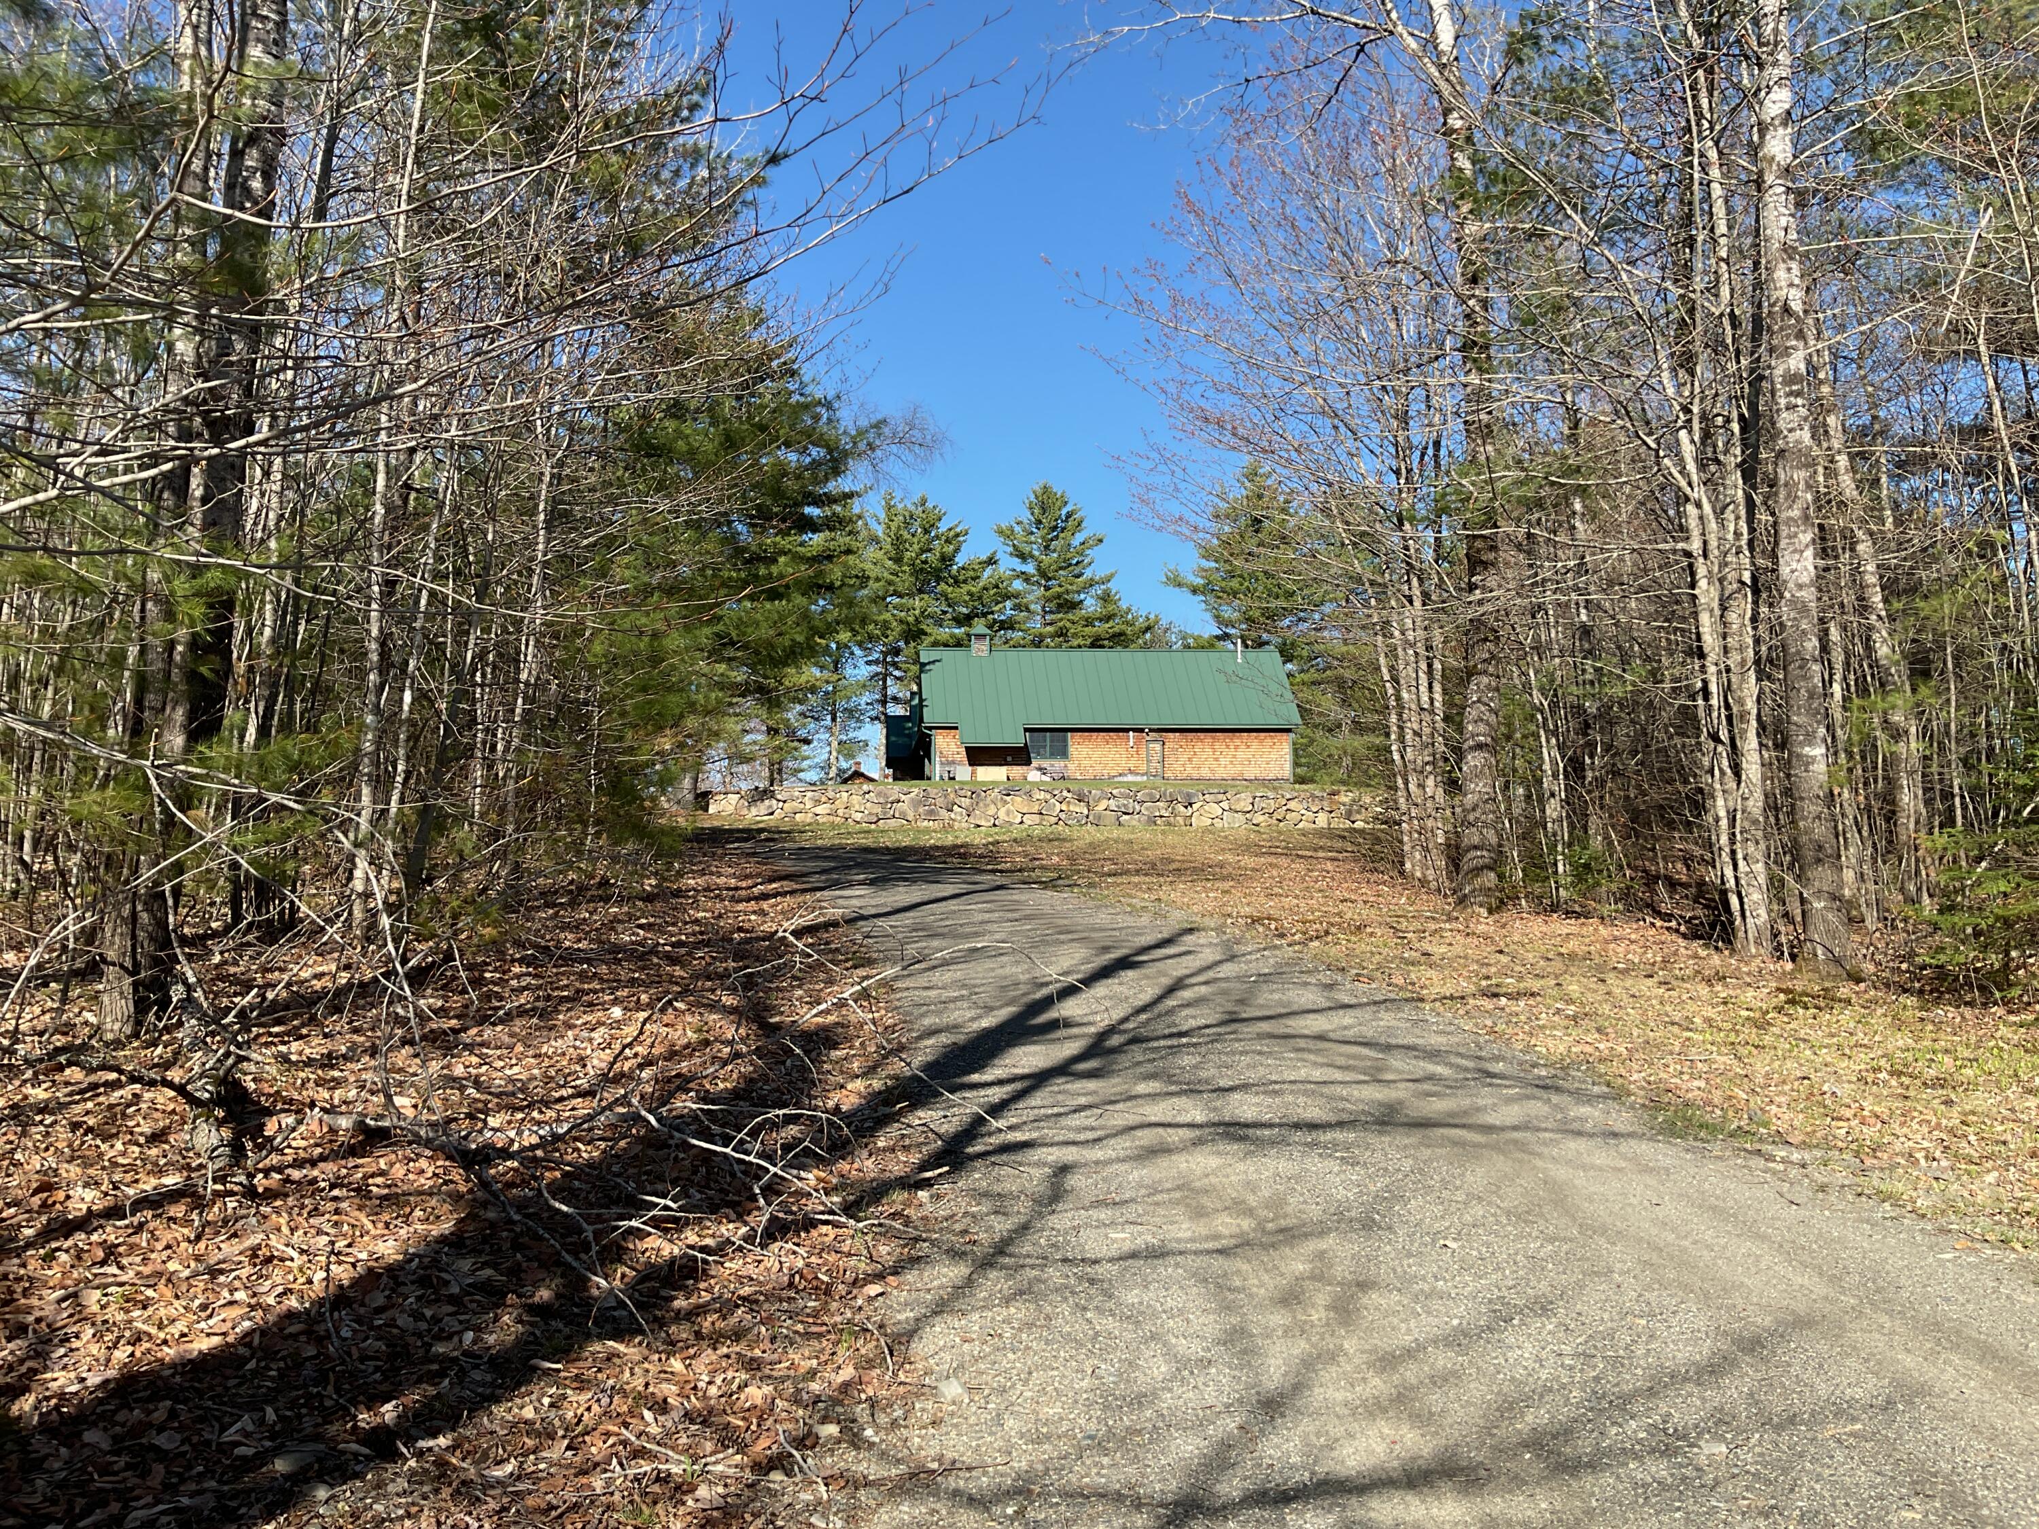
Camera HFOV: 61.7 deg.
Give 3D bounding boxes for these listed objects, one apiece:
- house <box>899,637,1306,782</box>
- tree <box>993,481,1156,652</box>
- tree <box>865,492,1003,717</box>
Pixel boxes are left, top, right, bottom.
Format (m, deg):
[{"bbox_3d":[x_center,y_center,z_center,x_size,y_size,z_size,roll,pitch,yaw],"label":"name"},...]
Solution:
[{"bbox_3d":[3.050,-2.300,73.300,16.600,6.500,8.000,0,-3,-5],"label":"house"},{"bbox_3d":[2.500,-6.600,92.000,8.200,17.000,8.200,0,-2,0],"label":"tree"},{"bbox_3d":[-4.600,-6.200,88.000,7.200,15.600,7.200,0,-2,0],"label":"tree"}]

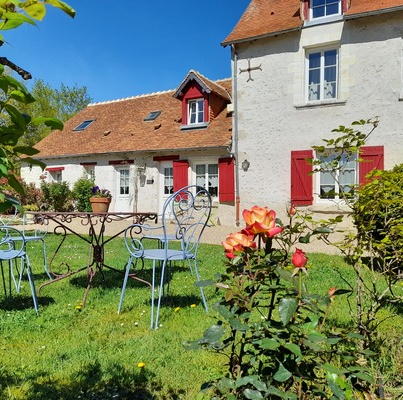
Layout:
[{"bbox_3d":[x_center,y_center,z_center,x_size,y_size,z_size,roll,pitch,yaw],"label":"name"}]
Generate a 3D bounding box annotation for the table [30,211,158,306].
[{"bbox_3d":[-0.946,0.483,3.500,1.100,0.720,1.100,0,0,-11],"label":"table"}]

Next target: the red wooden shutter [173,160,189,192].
[{"bbox_3d":[-0.709,-0.647,13.250,0.550,1.430,0.050,0,0,27],"label":"red wooden shutter"}]

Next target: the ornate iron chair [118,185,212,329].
[{"bbox_3d":[-0.283,0.379,2.850,0.520,0.920,0.530,0,0,-42],"label":"ornate iron chair"}]

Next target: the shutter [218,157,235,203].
[{"bbox_3d":[0.815,-0.646,12.500,0.550,1.430,0.050,0,0,27],"label":"shutter"}]

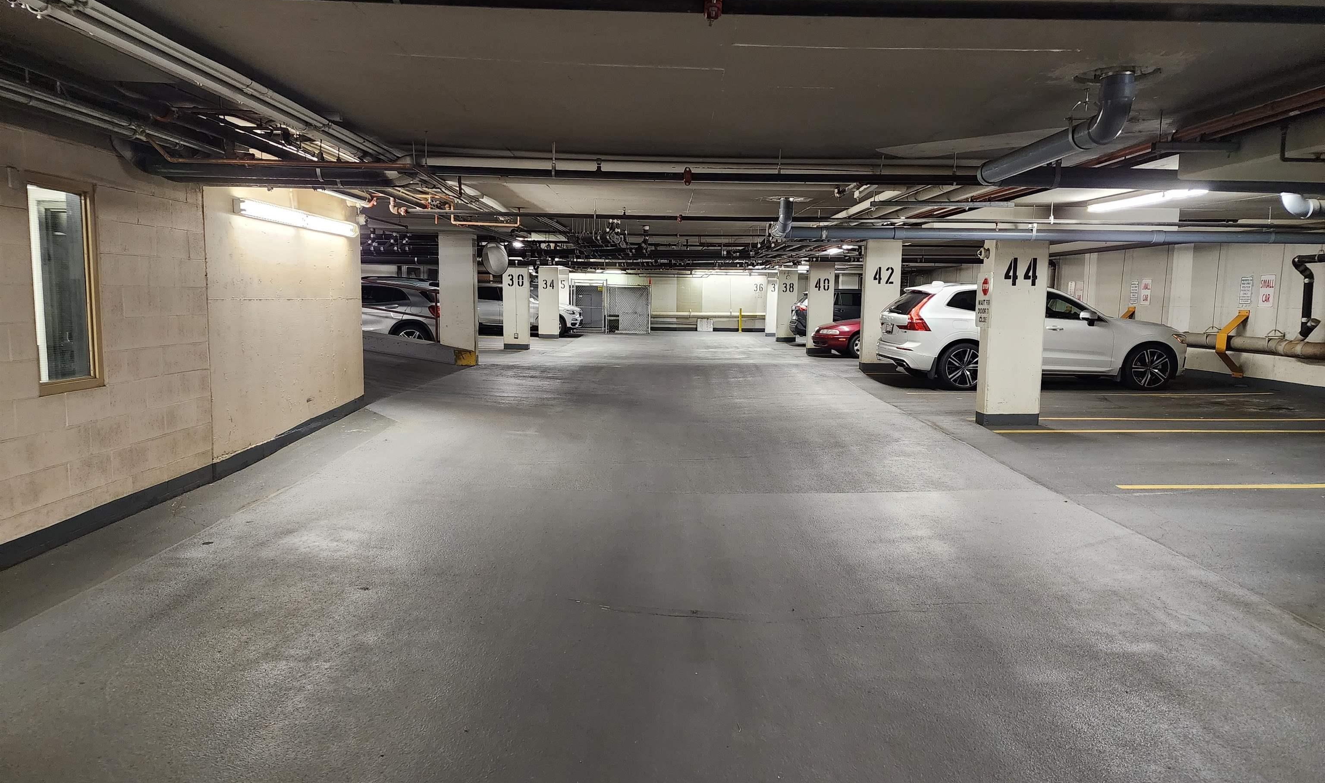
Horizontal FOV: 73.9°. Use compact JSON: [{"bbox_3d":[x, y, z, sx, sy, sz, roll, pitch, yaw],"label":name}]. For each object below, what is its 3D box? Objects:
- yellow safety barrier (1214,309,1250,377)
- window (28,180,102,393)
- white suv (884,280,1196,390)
[{"bbox_3d":[9.116,-0.749,14.053,0.310,1.060,0.250,1,6,0],"label":"yellow safety barrier"},{"bbox_3d":[-3.463,-0.601,5.073,0.120,1.220,0.600,1,6,0],"label":"window"},{"bbox_3d":[5.963,-0.932,14.290,4.690,1.660,1.920,1,6,-2],"label":"white suv"}]

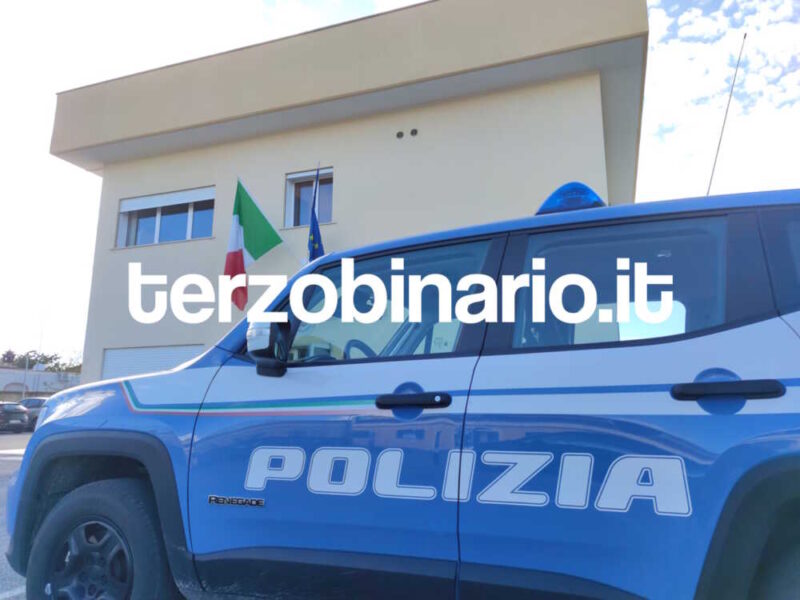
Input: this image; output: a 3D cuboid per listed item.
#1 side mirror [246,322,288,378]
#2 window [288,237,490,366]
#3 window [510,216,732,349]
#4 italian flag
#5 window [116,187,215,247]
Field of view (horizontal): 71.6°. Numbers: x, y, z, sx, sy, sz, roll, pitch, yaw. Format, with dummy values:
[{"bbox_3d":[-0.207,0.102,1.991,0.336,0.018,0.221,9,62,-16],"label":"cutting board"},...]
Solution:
[{"bbox_3d":[-0.478,0.170,2.009,0.120,0.215,0.190,-4,-12,21],"label":"side mirror"},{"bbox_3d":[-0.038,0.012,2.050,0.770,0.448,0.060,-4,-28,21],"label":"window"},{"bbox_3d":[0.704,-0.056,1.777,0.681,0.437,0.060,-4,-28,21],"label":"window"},{"bbox_3d":[-2.882,-1.062,11.025,1.115,2.612,0.350,6,-13,-30],"label":"italian flag"},{"bbox_3d":[-5.285,-1.830,12.617,2.780,1.240,0.200,-3,-11,21],"label":"window"}]

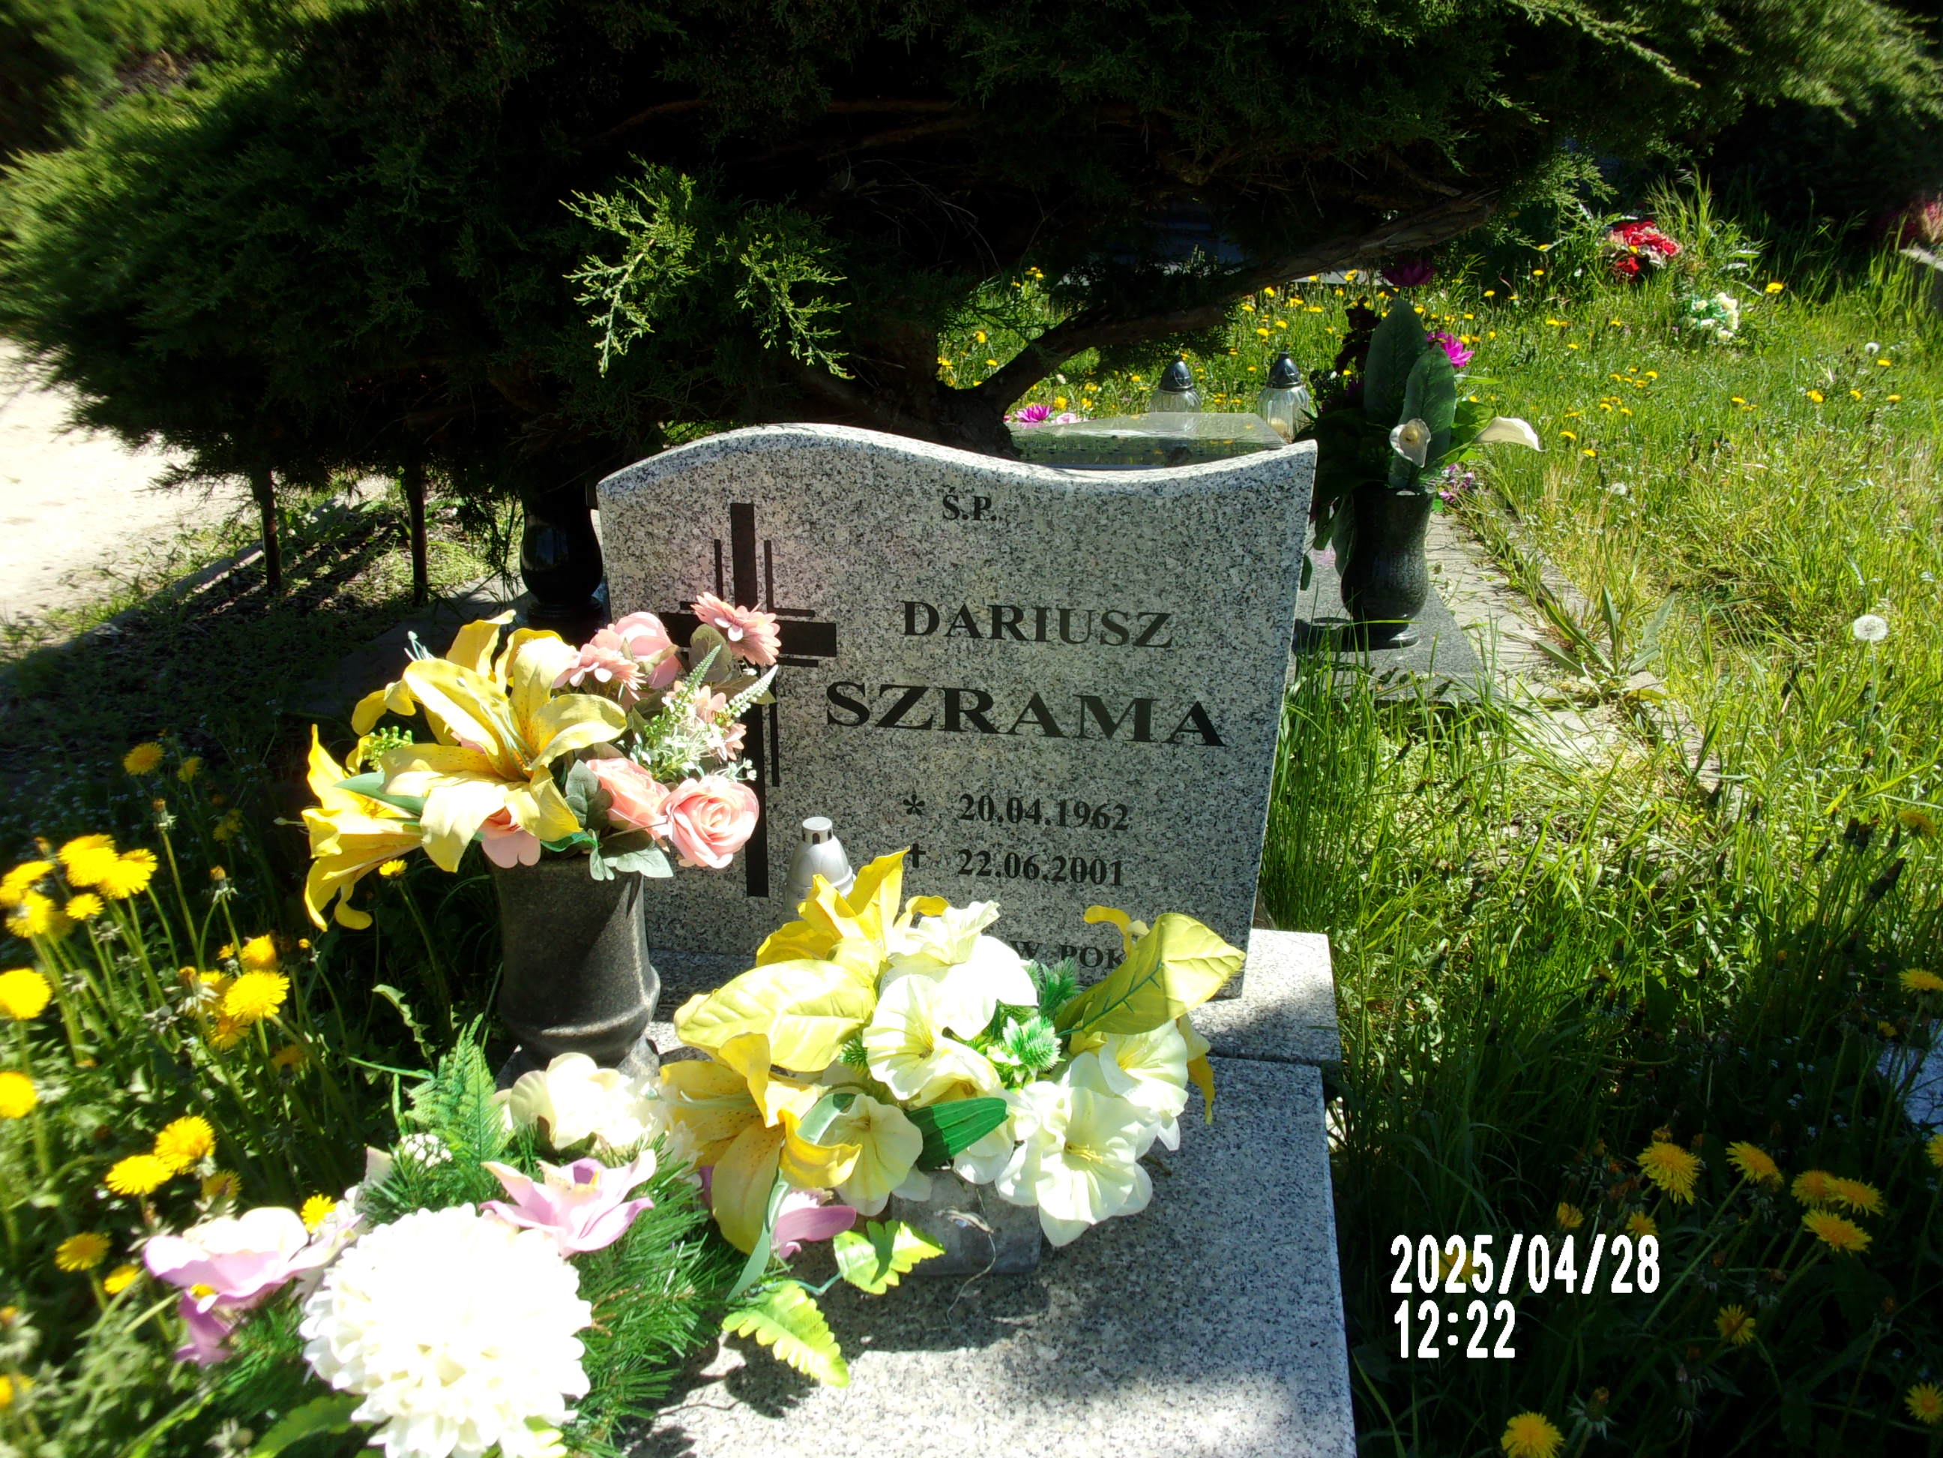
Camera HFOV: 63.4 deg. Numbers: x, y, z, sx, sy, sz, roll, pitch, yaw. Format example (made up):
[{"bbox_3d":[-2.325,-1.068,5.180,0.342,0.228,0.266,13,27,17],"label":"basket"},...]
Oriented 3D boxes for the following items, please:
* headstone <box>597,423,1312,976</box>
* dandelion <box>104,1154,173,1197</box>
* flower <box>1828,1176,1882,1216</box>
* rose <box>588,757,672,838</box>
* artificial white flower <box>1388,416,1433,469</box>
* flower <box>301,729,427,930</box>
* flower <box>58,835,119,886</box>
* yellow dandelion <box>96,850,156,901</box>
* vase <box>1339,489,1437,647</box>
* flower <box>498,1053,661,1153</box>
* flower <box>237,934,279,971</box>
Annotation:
[{"bbox_3d":[-0.023,-0.009,1.400,0.583,0.549,0.042,4,31,5],"label":"headstone"},{"bbox_3d":[-0.561,0.301,1.060,0.042,0.022,0.042,4,24,7],"label":"dandelion"},{"bbox_3d":[0.658,0.347,1.170,0.042,0.022,0.042,4,45,5],"label":"flower"},{"bbox_3d":[-0.263,0.053,1.206,0.065,0.060,0.060,4,31,5],"label":"rose"},{"bbox_3d":[0.676,-0.441,2.420,0.066,0.078,0.075,7,25,14],"label":"artificial white flower"},{"bbox_3d":[-0.477,0.080,1.249,0.095,0.140,0.125,-13,33,-22],"label":"flower"},{"bbox_3d":[-0.673,0.100,1.200,0.042,0.027,0.042,2,35,8],"label":"flower"},{"bbox_3d":[-0.672,0.117,1.250,0.046,0.030,0.046,4,45,5],"label":"yellow dandelion"},{"bbox_3d":[0.624,-0.242,2.359,0.142,0.243,0.142,4,31,5],"label":"vase"},{"bbox_3d":[-0.268,0.257,1.090,0.108,0.062,0.085,4,24,7],"label":"flower"},{"bbox_3d":[-0.562,0.176,1.240,0.032,0.025,0.032,4,24,7],"label":"flower"}]

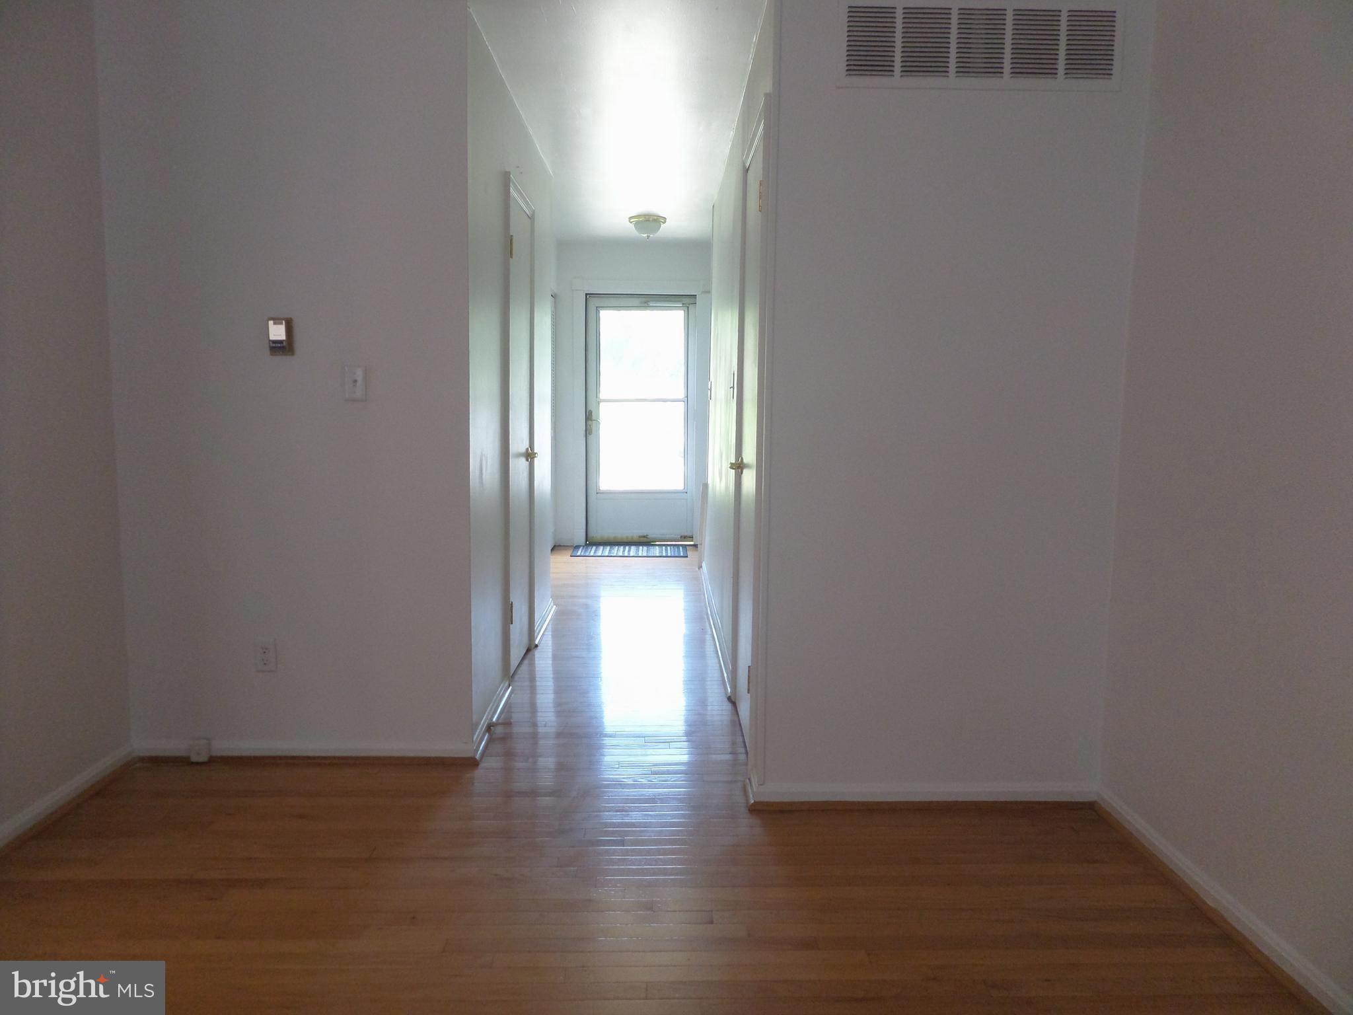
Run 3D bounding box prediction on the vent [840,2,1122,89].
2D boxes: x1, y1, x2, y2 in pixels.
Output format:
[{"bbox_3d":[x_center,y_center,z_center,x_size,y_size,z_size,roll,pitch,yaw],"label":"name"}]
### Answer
[{"bbox_3d":[0.854,-1.303,2.637,0.805,0.237,0.020,1,7,-1],"label":"vent"}]

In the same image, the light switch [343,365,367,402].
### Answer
[{"bbox_3d":[-1.043,-0.401,3.038,0.069,0.116,0.016,1,7,-1],"label":"light switch"}]

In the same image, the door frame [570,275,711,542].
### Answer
[{"bbox_3d":[-0.295,-0.757,7.766,1.154,2.188,0.130,1,7,-1],"label":"door frame"}]

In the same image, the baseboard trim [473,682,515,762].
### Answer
[{"bbox_3d":[-0.687,0.786,3.561,0.032,0.067,0.796,1,7,-1],"label":"baseboard trim"}]

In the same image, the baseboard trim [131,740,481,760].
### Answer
[{"bbox_3d":[-1.254,0.822,3.170,1.170,0.067,0.025,1,7,-1],"label":"baseboard trim"}]

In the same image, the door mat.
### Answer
[{"bbox_3d":[-0.373,0.354,7.628,0.918,0.010,0.570,1,7,-1],"label":"door mat"}]

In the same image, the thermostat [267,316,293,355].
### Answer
[{"bbox_3d":[-1.270,-0.547,3.006,0.077,0.118,0.037,1,7,-1],"label":"thermostat"}]

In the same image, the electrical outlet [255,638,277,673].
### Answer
[{"bbox_3d":[-1.375,0.497,3.138,0.069,0.115,0.010,1,7,-1],"label":"electrical outlet"}]

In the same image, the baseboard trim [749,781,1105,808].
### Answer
[{"bbox_3d":[0.767,0.880,2.884,1.088,0.079,0.025,1,7,-1],"label":"baseboard trim"}]

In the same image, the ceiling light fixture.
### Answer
[{"bbox_3d":[-0.200,-1.949,6.562,0.266,0.136,0.266,1,7,-1],"label":"ceiling light fixture"}]

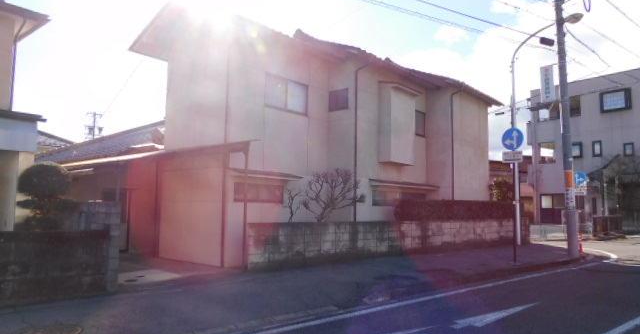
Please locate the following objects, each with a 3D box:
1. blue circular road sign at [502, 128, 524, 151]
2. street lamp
[{"bbox_3d":[5.290,-0.758,12.150,0.050,0.600,0.600,4,-5,-39],"label":"blue circular road sign"},{"bbox_3d":[8.231,-1.202,15.982,0.300,8.150,2.520,4,-5,-39],"label":"street lamp"}]

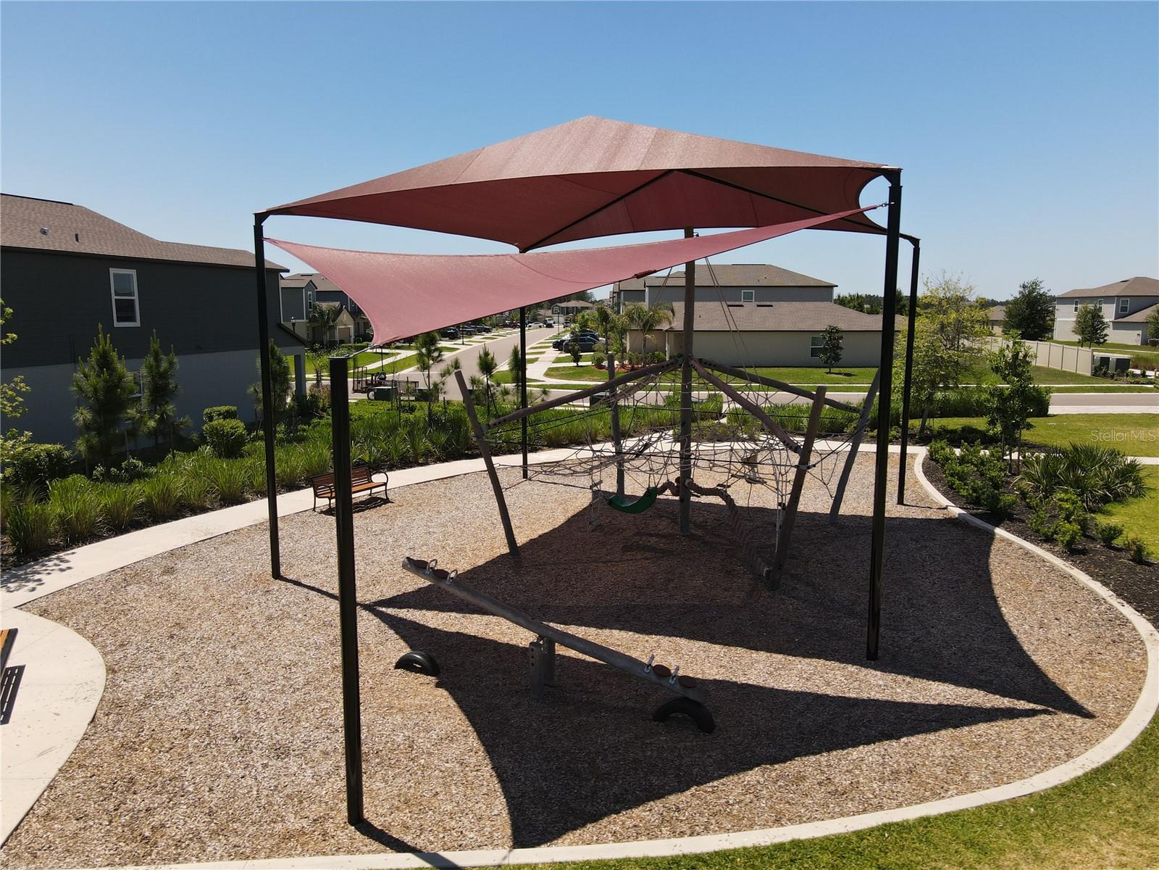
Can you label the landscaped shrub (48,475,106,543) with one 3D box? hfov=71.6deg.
[{"bbox_3d":[-9.024,1.291,14.322,0.871,1.146,0.871,-5,10,-32],"label":"landscaped shrub"}]

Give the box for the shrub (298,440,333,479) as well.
[{"bbox_3d":[-6.891,0.675,21.142,0.928,0.941,0.928,0,9,0],"label":"shrub"}]

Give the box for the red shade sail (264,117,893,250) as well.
[{"bbox_3d":[0.994,-4.338,14.118,8.928,1.500,8.458,4,9,24],"label":"red shade sail"}]

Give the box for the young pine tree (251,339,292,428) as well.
[{"bbox_3d":[-11.222,-1.738,29.094,1.500,3.350,1.450,-3,9,-21],"label":"young pine tree"}]

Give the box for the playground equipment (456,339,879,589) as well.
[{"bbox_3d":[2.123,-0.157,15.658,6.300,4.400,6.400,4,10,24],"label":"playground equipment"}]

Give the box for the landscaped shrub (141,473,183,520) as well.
[{"bbox_3d":[-8.358,1.192,15.999,0.733,0.855,0.733,-4,9,-28],"label":"landscaped shrub"}]

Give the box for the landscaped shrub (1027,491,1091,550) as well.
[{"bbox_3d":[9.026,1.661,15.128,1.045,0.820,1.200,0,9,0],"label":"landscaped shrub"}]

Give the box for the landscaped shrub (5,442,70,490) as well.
[{"bbox_3d":[-13.261,0.789,19.714,1.300,1.150,1.600,2,9,12],"label":"landscaped shrub"}]

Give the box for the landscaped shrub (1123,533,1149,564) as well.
[{"bbox_3d":[9.998,2.014,14.380,0.440,0.540,0.440,6,11,35],"label":"landscaped shrub"}]

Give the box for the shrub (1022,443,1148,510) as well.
[{"bbox_3d":[11.462,0.897,18.342,2.615,1.353,2.223,0,9,0],"label":"shrub"}]

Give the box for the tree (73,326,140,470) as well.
[{"bbox_3d":[-12.500,-0.871,21.119,1.550,4.003,1.550,0,9,0],"label":"tree"}]

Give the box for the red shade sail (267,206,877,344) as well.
[{"bbox_3d":[-1.457,-1.836,8.930,8.836,1.527,4.430,3,9,20],"label":"red shade sail"}]

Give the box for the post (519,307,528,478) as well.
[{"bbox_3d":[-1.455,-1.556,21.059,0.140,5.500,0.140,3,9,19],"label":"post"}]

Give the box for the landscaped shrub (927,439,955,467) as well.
[{"bbox_3d":[10.289,0.507,22.852,0.706,0.753,0.706,0,9,0],"label":"landscaped shrub"}]

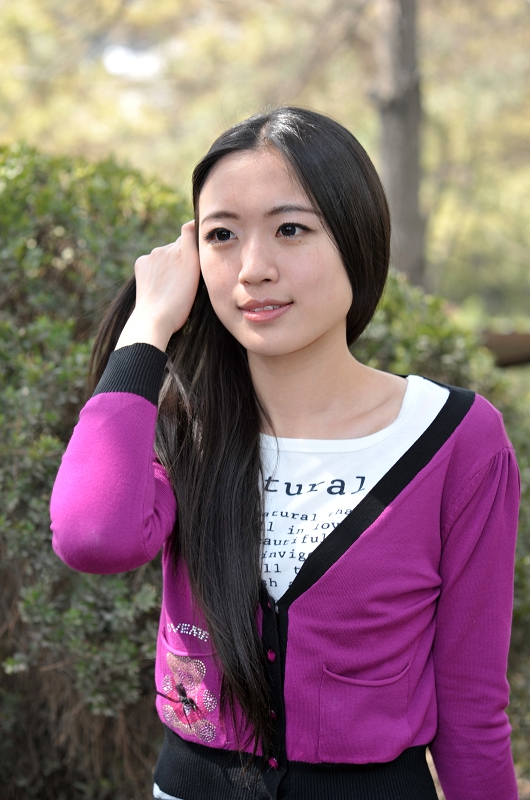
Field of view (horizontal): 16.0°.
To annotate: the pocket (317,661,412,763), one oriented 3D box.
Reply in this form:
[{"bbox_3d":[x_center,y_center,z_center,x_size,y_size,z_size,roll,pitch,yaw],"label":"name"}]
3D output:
[{"bbox_3d":[0.088,0.278,1.685,0.082,0.090,0.024,0,3,-4],"label":"pocket"}]

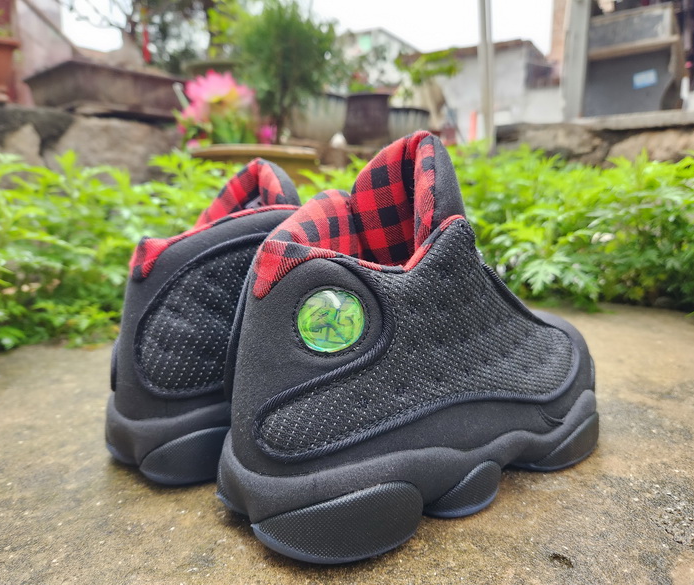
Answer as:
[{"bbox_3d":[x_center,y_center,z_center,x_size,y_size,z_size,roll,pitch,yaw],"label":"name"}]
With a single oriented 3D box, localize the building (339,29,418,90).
[{"bbox_3d":[1.850,-10.774,34.089,7.000,10.000,9.000,6,11,32],"label":"building"}]

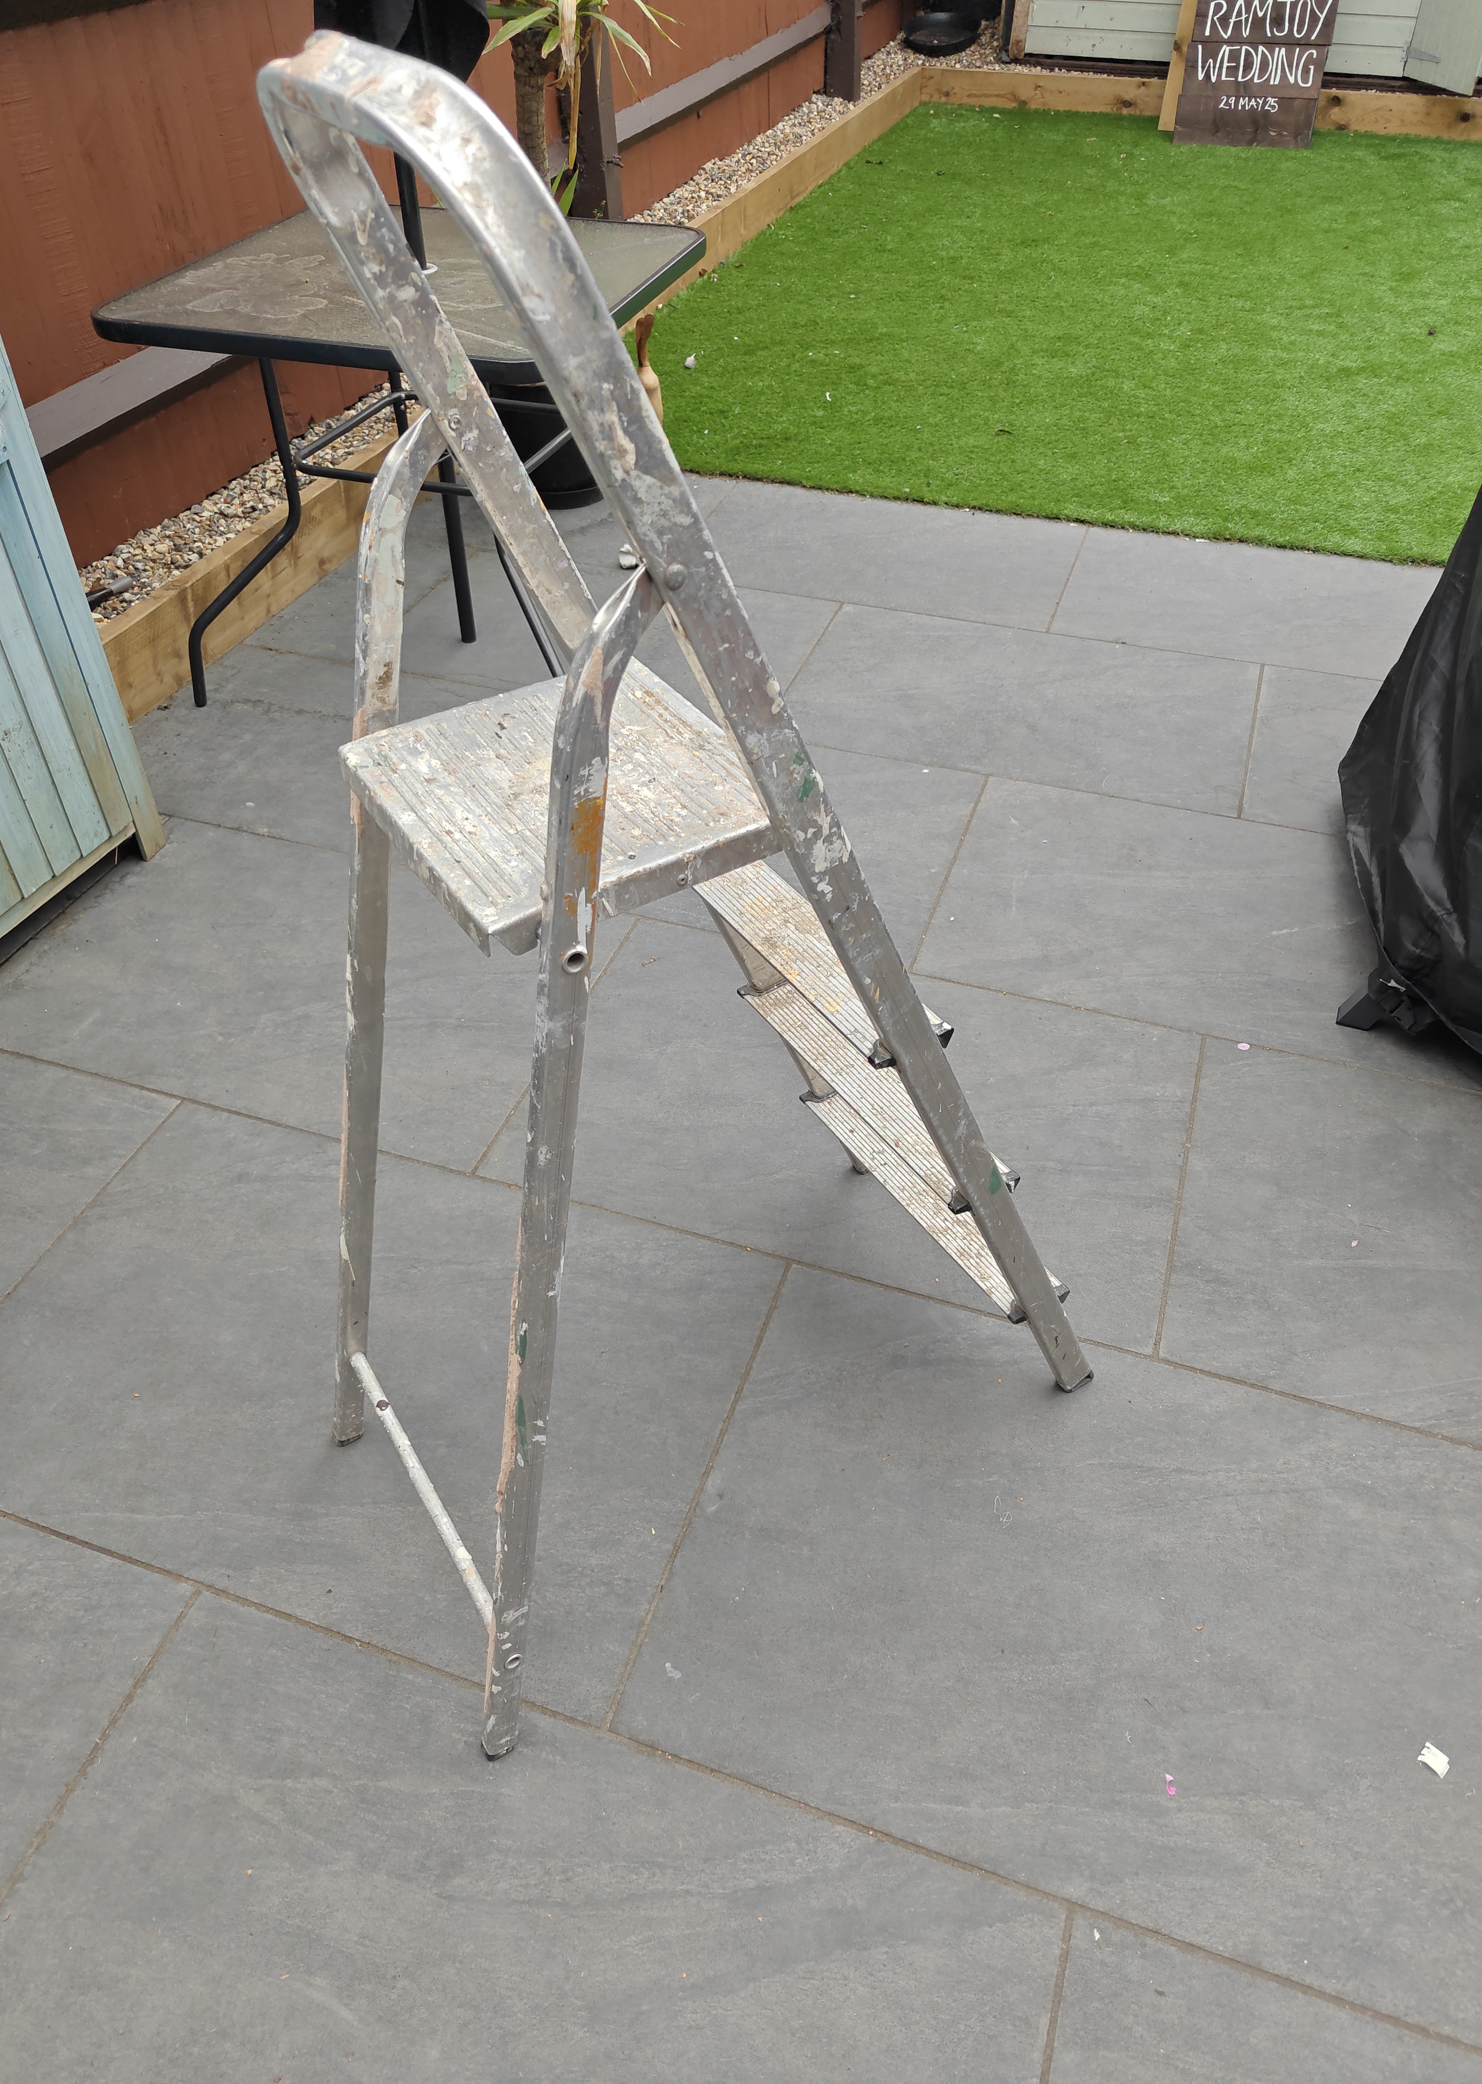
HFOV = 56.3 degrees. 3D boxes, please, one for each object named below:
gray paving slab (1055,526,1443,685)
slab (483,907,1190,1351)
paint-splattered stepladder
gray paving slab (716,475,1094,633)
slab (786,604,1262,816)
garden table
[{"bbox_3d":[1.191,-0.973,3.102,0.900,0.022,0.600,13,45,14],"label":"gray paving slab"},{"bbox_3d":[0.164,0.093,1.968,0.900,0.022,0.600,13,45,14],"label":"slab"},{"bbox_3d":[-0.035,-0.051,1.152,0.775,1.305,0.425,-25,48,-24],"label":"paint-splattered stepladder"},{"bbox_3d":[0.333,-1.170,3.315,0.900,0.022,0.600,13,45,14],"label":"gray paving slab"},{"bbox_3d":[0.561,-0.683,2.795,0.900,0.022,0.600,13,45,14],"label":"slab"},{"bbox_3d":[-0.581,-1.143,2.756,0.862,0.708,0.862,12,44,12],"label":"garden table"}]

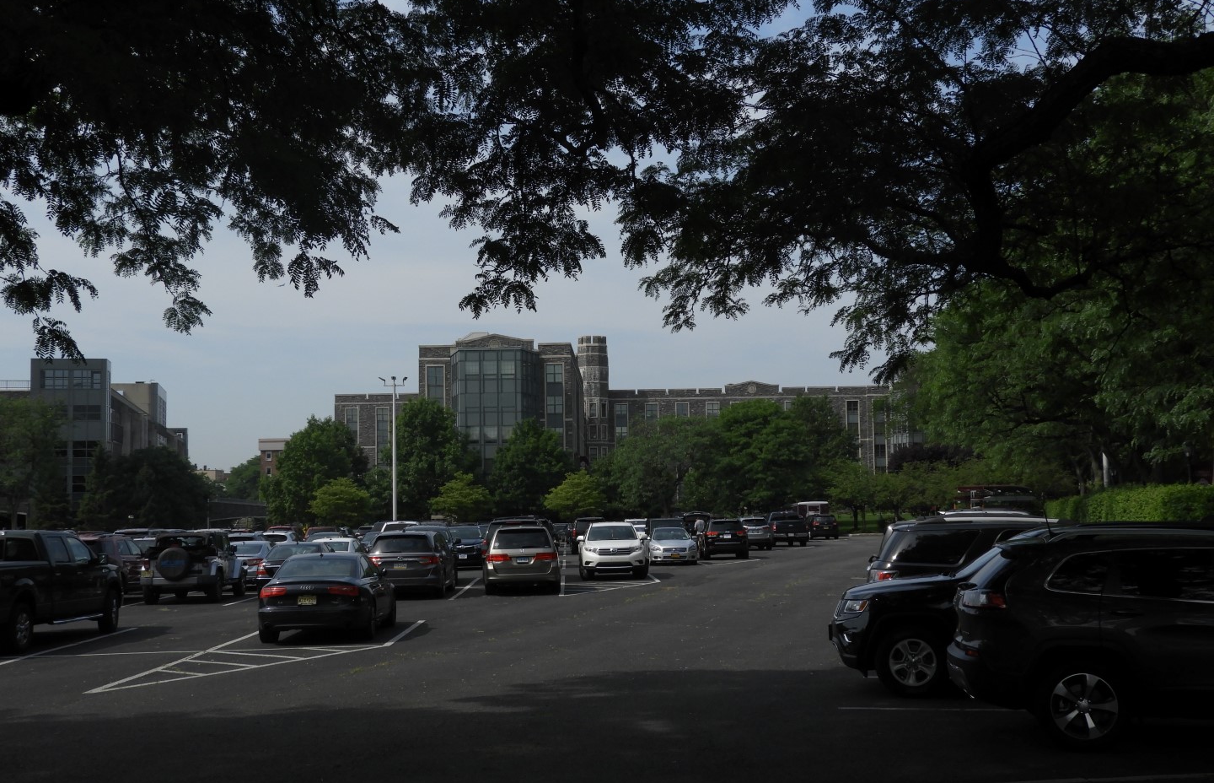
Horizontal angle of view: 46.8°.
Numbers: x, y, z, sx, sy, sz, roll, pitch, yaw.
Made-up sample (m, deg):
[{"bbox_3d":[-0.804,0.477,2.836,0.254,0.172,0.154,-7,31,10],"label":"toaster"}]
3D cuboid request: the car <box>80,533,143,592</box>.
[{"bbox_3d":[-14.764,5.036,41.568,1.950,1.740,4.850,-1,-4,-2],"label":"car"}]

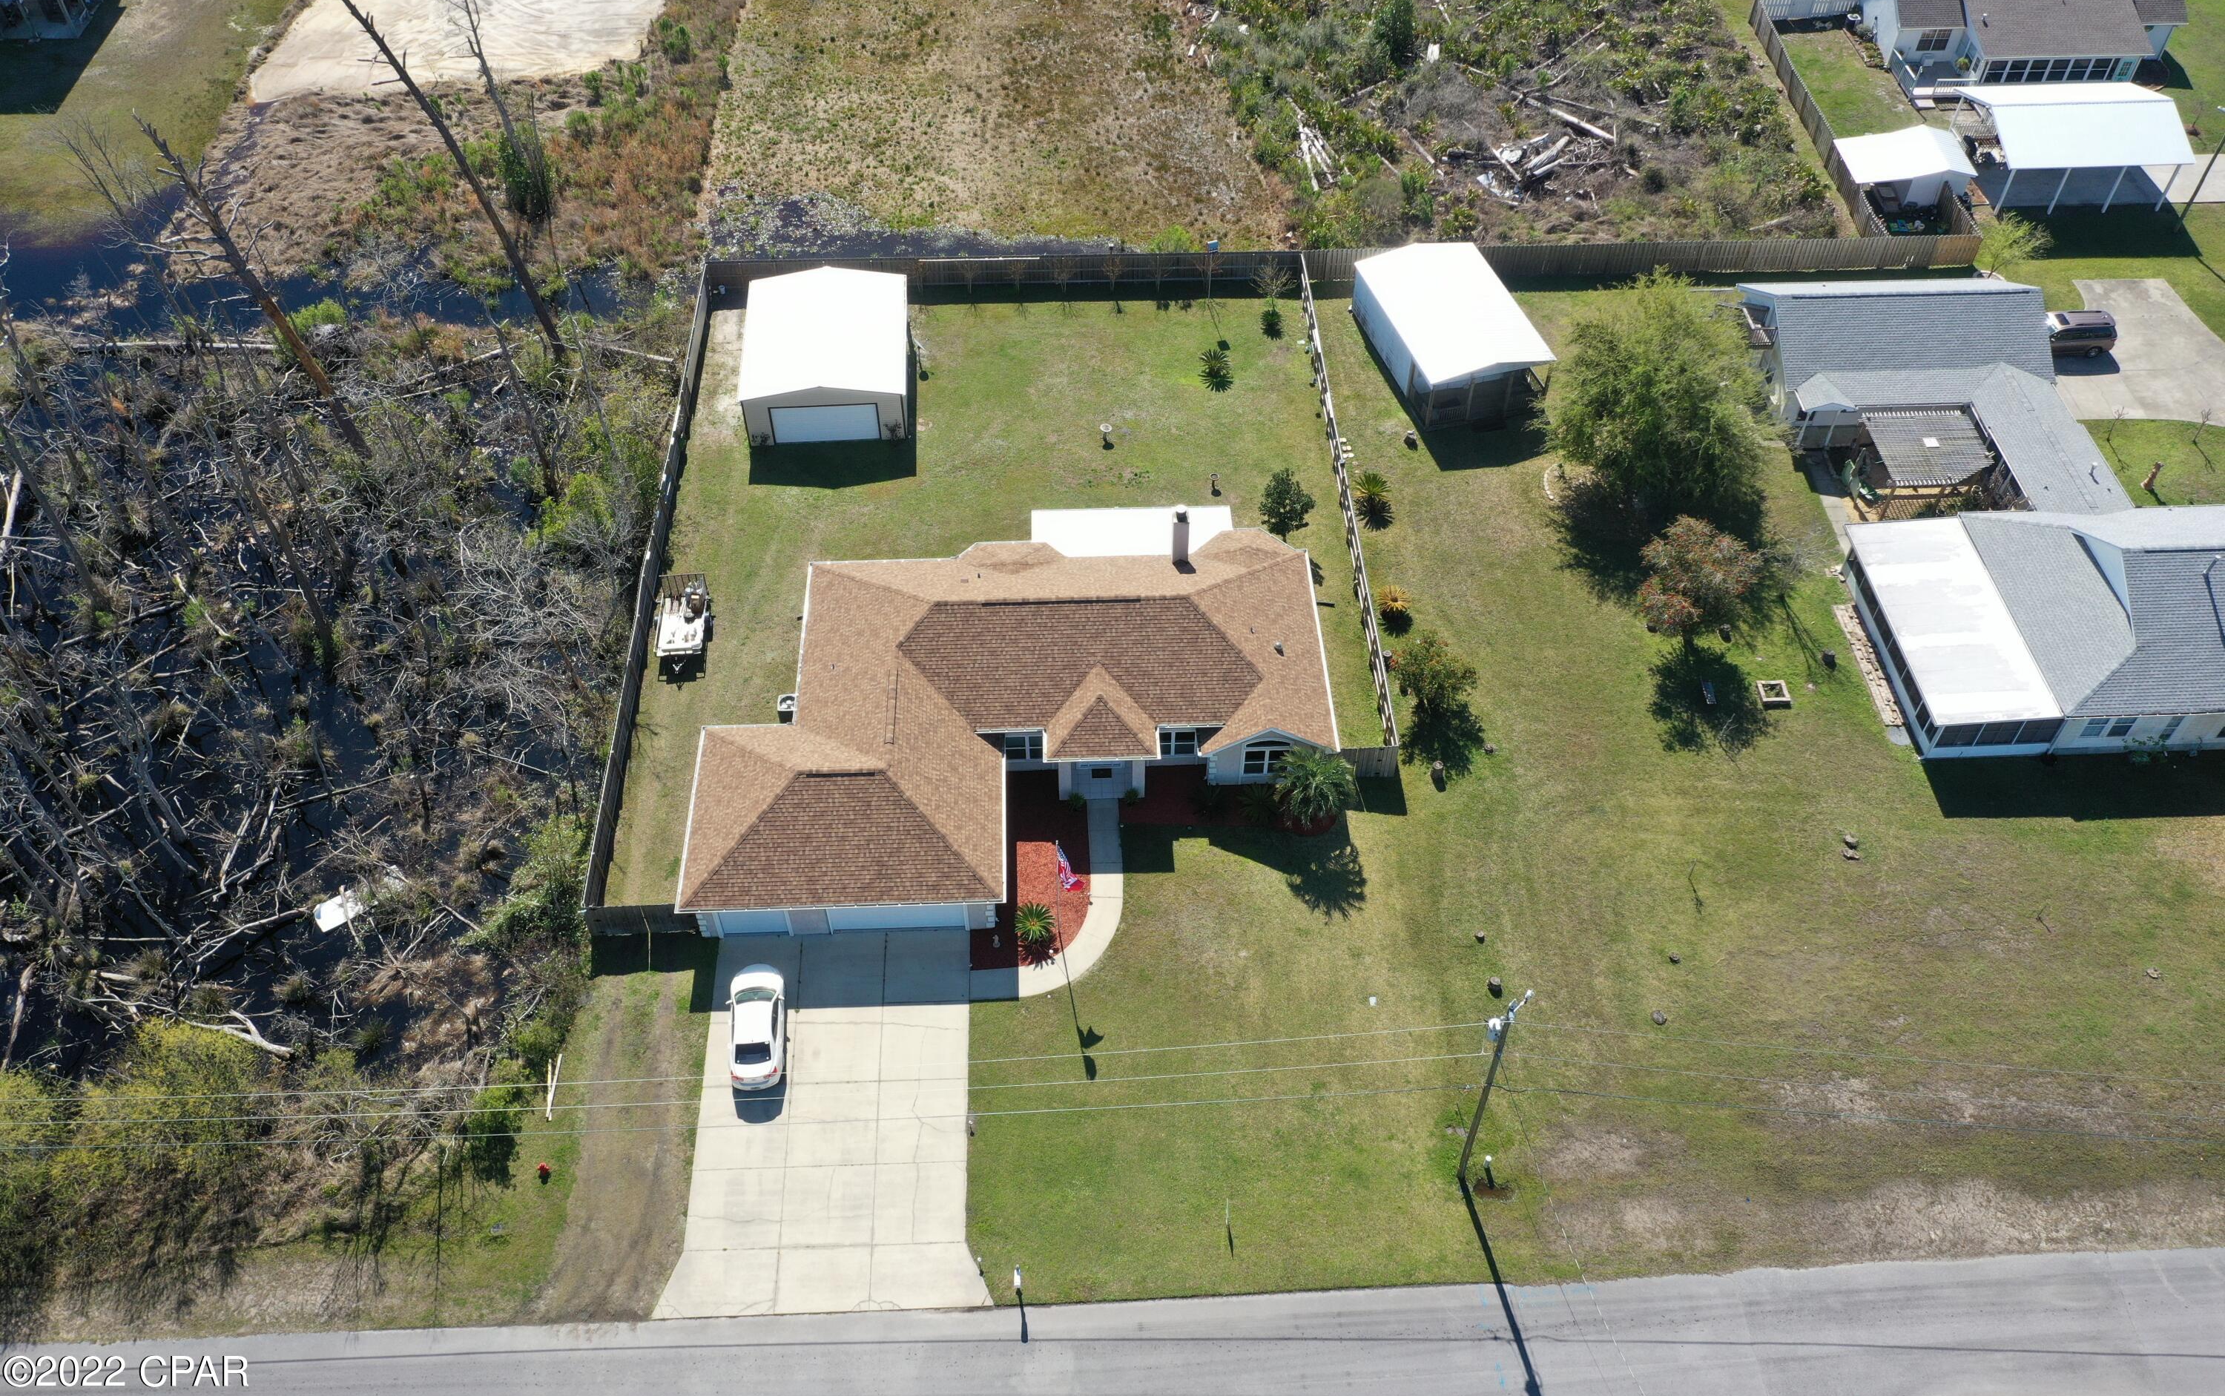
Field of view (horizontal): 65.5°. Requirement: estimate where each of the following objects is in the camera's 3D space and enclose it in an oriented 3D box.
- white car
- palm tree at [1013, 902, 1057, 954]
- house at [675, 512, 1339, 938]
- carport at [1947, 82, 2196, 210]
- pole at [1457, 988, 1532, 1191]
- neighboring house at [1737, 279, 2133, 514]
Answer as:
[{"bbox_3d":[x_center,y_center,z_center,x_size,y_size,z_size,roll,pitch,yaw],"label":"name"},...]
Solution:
[{"bbox_3d":[-12.272,11.253,60.181,1.840,1.470,4.850,-5,49,-4],"label":"white car"},{"bbox_3d":[-2.814,8.293,63.051,1.550,1.150,1.550,-2,49,-2],"label":"palm tree"},{"bbox_3d":[-3.626,-0.653,67.991,24.400,5.600,20.400,-2,49,-2],"label":"house"},{"bbox_3d":[53.082,-31.185,96.257,10.200,4.050,8.400,-2,49,-2],"label":"carport"},{"bbox_3d":[11.765,12.223,53.654,1.200,10.100,1.000,-2,49,-2],"label":"pole"},{"bbox_3d":[37.873,-14.288,80.782,12.800,4.750,17.300,-2,49,-2],"label":"neighboring house"}]

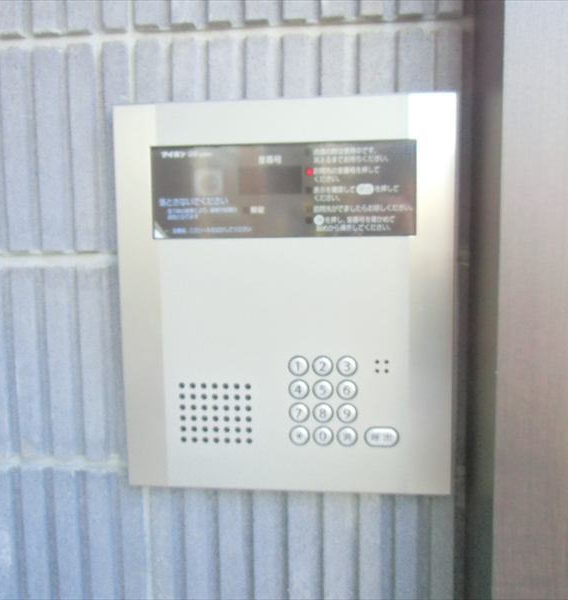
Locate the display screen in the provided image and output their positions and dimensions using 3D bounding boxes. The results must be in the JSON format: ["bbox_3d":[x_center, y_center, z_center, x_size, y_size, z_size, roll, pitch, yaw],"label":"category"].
[{"bbox_3d":[-0.002,-0.095,0.482,0.229,0.080,0.010,0,5,5],"label":"display screen"}]

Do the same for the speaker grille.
[{"bbox_3d":[-0.061,0.103,0.508,0.066,0.056,0.010,0,5,5],"label":"speaker grille"}]

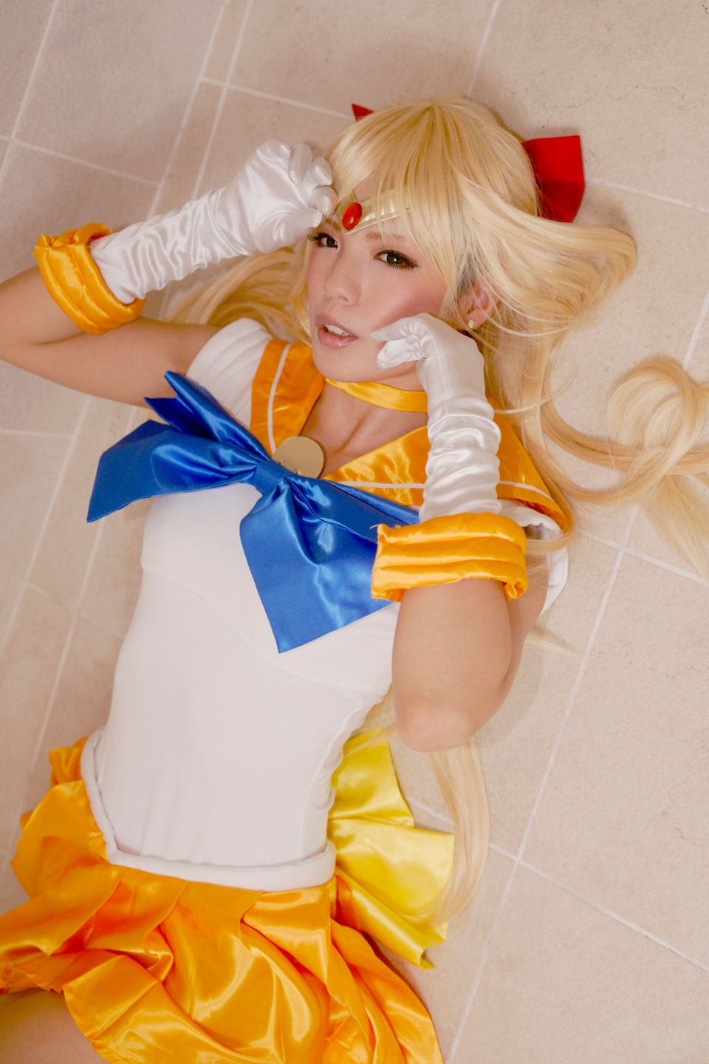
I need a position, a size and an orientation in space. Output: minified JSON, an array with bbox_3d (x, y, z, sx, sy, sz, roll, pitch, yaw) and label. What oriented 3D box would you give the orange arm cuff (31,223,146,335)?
[{"bbox_3d":[-0.245,-0.232,1.225,0.060,0.100,0.102,-16,81,18],"label":"orange arm cuff"}]

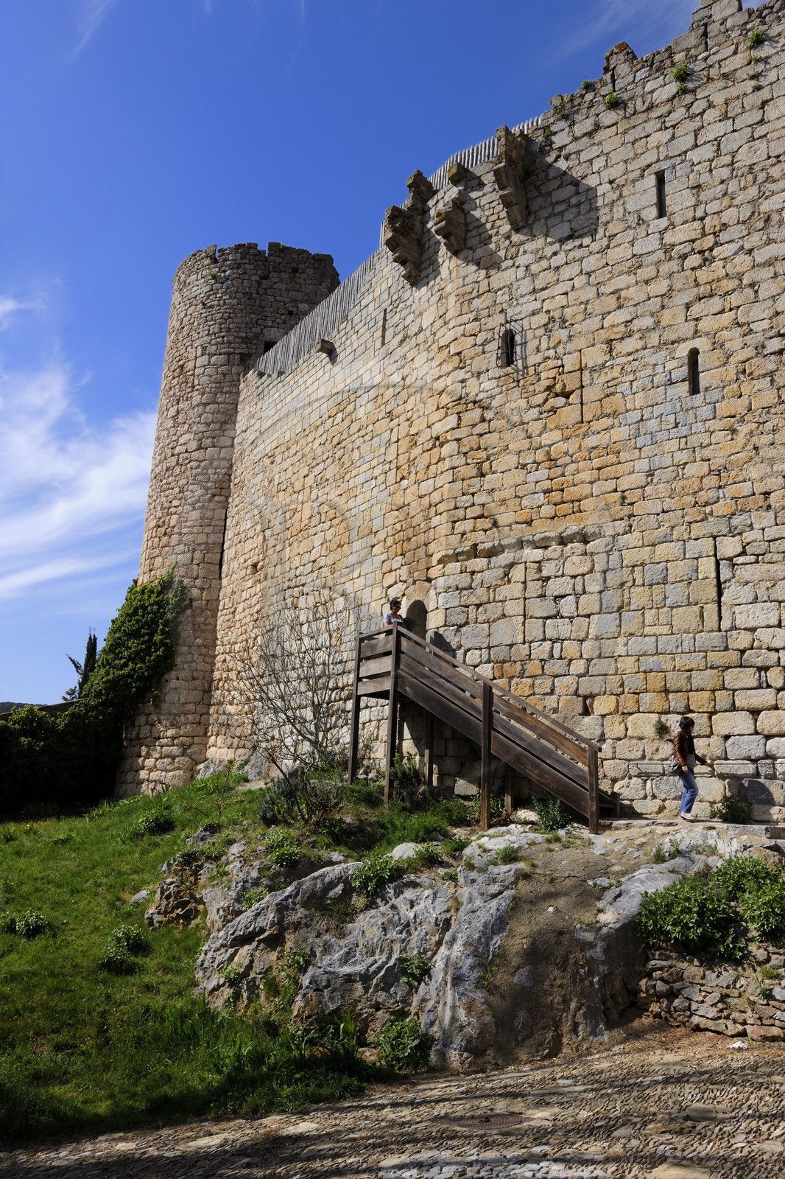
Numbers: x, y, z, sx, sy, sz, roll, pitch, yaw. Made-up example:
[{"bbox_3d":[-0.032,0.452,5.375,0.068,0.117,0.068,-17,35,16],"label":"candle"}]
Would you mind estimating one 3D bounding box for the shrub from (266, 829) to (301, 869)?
[{"bbox_3d":[-1.440,3.417,12.100,0.474,0.512,0.426,2,-15,0],"label":"shrub"}]

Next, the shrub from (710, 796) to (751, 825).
[{"bbox_3d":[5.275,3.454,14.294,0.620,0.450,0.420,-3,-17,20],"label":"shrub"}]

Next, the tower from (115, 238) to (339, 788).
[{"bbox_3d":[-5.353,-2.252,31.475,5.750,18.400,5.750,6,-16,-10],"label":"tower"}]

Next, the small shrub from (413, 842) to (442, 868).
[{"bbox_3d":[0.450,3.421,11.800,0.379,0.325,0.341,2,-15,0],"label":"small shrub"}]

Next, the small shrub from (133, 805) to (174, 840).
[{"bbox_3d":[-4.483,4.356,17.203,0.780,0.580,0.650,6,-16,-13],"label":"small shrub"}]

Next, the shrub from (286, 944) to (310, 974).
[{"bbox_3d":[-1.101,4.311,10.700,0.269,0.348,0.242,2,-15,0],"label":"shrub"}]

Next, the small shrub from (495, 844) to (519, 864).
[{"bbox_3d":[1.469,3.409,11.800,0.308,0.256,0.277,2,-15,0],"label":"small shrub"}]

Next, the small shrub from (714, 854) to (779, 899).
[{"bbox_3d":[4.574,3.705,11.800,0.853,0.558,0.725,2,-15,0],"label":"small shrub"}]

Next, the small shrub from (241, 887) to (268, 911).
[{"bbox_3d":[-1.652,3.678,10.893,0.340,0.300,0.270,5,-16,-7],"label":"small shrub"}]

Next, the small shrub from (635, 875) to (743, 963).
[{"bbox_3d":[3.617,3.987,11.100,1.304,1.028,1.109,2,-15,0],"label":"small shrub"}]

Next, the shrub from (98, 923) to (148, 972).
[{"bbox_3d":[-2.524,3.353,8.578,0.490,0.420,0.450,7,-16,-14],"label":"shrub"}]

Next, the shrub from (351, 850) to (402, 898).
[{"bbox_3d":[-0.191,3.489,11.200,0.630,0.562,0.535,2,-15,0],"label":"shrub"}]

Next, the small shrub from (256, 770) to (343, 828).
[{"bbox_3d":[-1.635,3.686,16.124,1.450,0.950,1.100,4,-16,-5],"label":"small shrub"}]

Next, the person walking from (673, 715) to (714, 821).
[{"bbox_3d":[4.797,2.823,14.611,0.550,1.630,0.470,-6,-18,29],"label":"person walking"}]

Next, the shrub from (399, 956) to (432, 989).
[{"bbox_3d":[0.266,4.337,10.400,0.365,0.379,0.292,2,-15,0],"label":"shrub"}]

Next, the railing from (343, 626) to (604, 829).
[{"bbox_3d":[1.562,2.464,16.893,5.100,3.850,1.400,-8,-19,33],"label":"railing"}]

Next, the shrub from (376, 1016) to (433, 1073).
[{"bbox_3d":[0.127,5.019,10.100,0.619,0.597,0.526,2,-15,0],"label":"shrub"}]

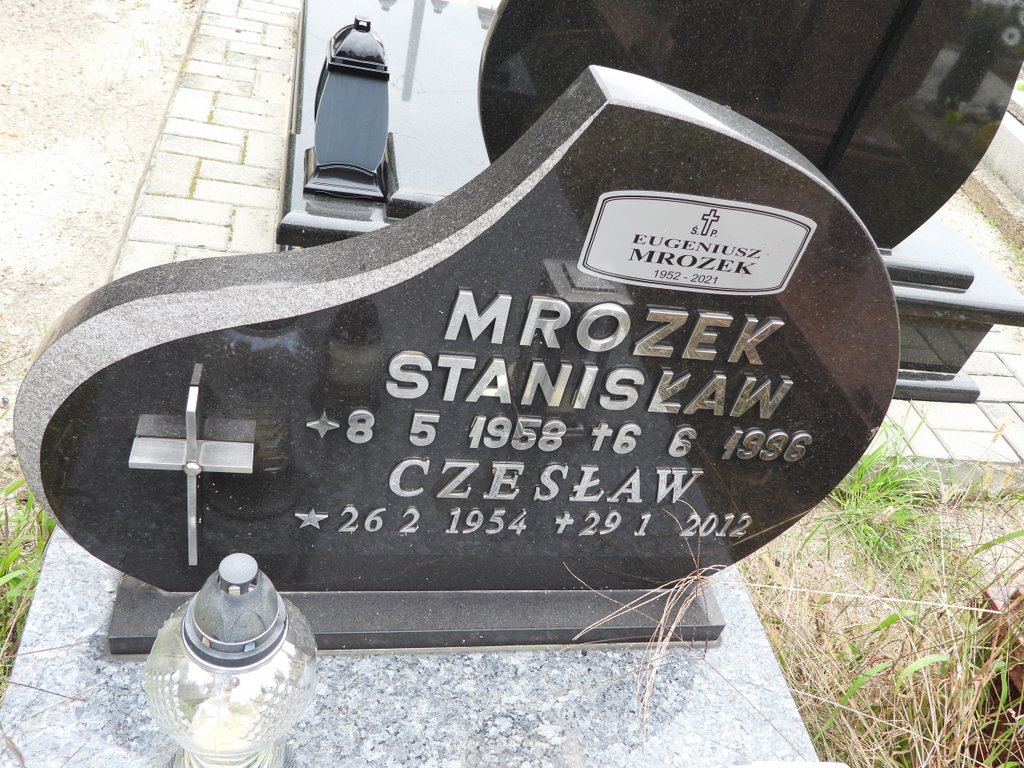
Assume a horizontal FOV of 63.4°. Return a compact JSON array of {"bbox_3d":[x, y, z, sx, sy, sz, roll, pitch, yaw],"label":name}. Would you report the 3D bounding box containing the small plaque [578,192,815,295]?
[{"bbox_3d":[0.158,-0.114,0.694,0.198,0.086,0.006,4,40,-15],"label":"small plaque"}]

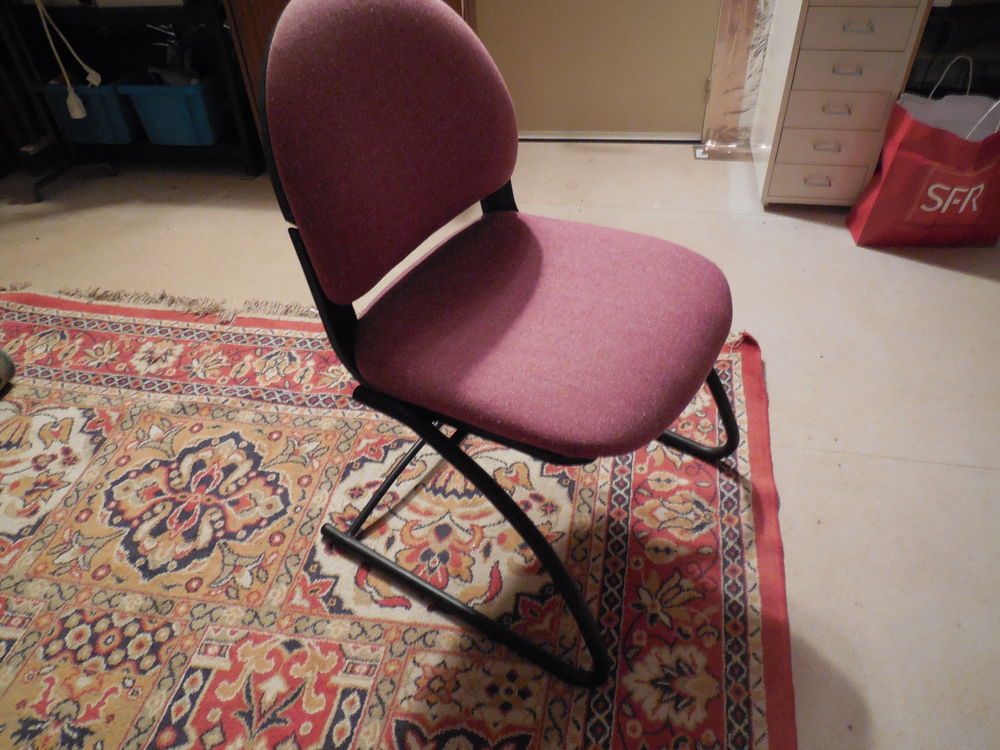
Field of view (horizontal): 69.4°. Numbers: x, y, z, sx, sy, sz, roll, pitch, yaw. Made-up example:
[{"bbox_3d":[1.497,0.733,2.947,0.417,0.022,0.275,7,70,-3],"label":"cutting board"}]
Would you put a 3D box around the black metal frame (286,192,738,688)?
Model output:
[{"bbox_3d":[0.047,-0.002,1.165,0.595,0.660,0.562,23,49,26],"label":"black metal frame"}]

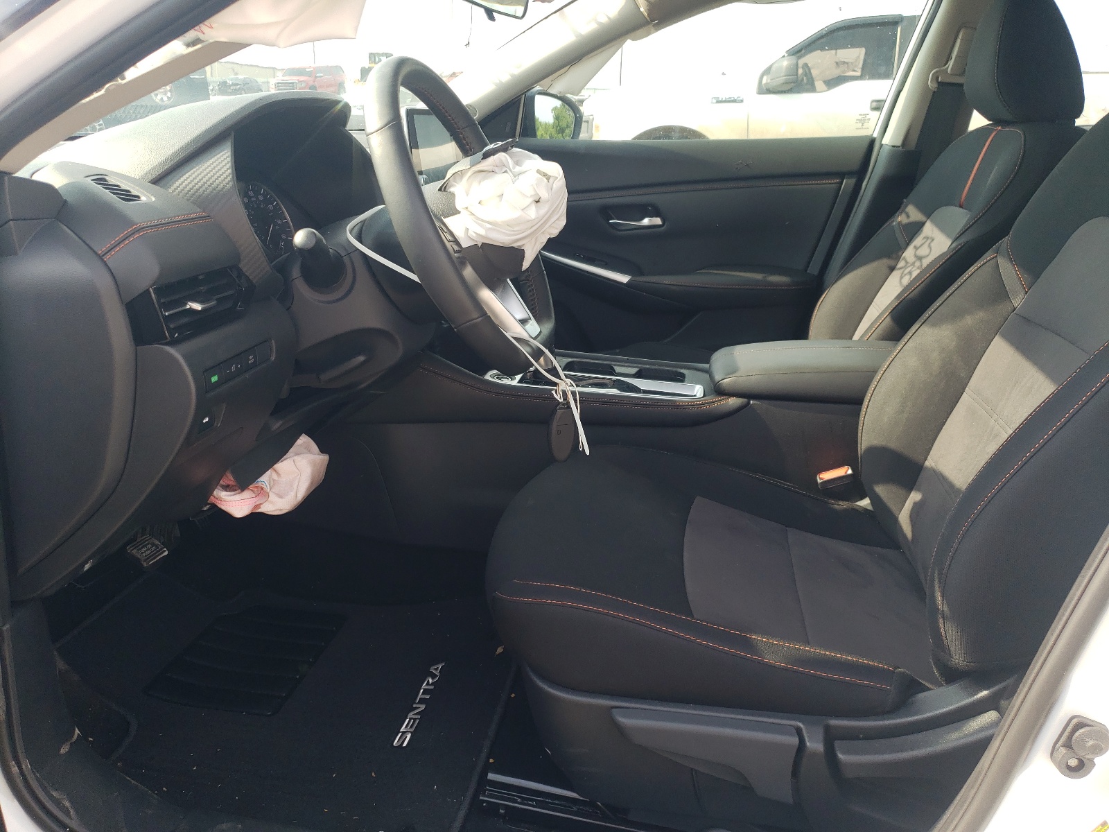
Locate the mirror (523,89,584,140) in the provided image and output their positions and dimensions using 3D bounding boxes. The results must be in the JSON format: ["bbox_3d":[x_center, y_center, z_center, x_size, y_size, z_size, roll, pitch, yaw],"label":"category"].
[{"bbox_3d":[-0.029,-0.761,2.154,0.140,0.165,0.220,13,23,33],"label":"mirror"}]

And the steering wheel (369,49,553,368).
[{"bbox_3d":[-0.102,-0.221,0.938,0.100,0.360,0.370,-20,14,18],"label":"steering wheel"}]

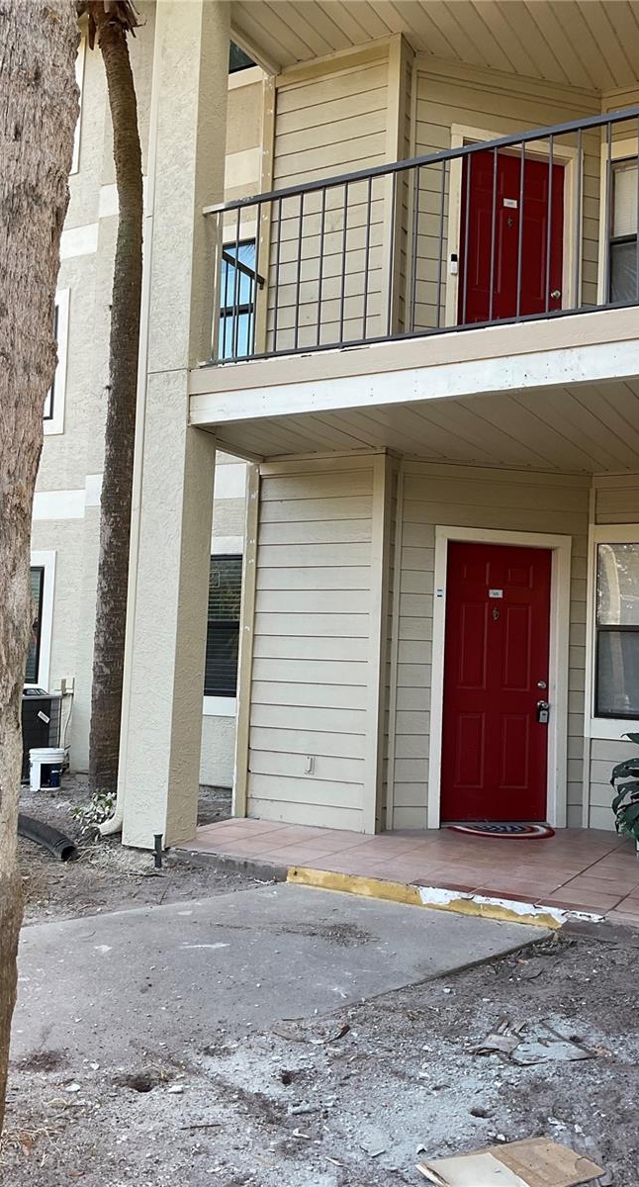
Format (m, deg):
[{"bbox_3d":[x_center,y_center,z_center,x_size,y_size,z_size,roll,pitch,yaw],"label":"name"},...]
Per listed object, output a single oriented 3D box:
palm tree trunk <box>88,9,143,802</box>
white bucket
[{"bbox_3d":[-1.783,-1.753,8.752,0.470,6.988,0.380,2,-3,-12],"label":"palm tree trunk"},{"bbox_3d":[-2.388,1.539,8.764,0.305,0.370,0.305,3,-4,-12],"label":"white bucket"}]

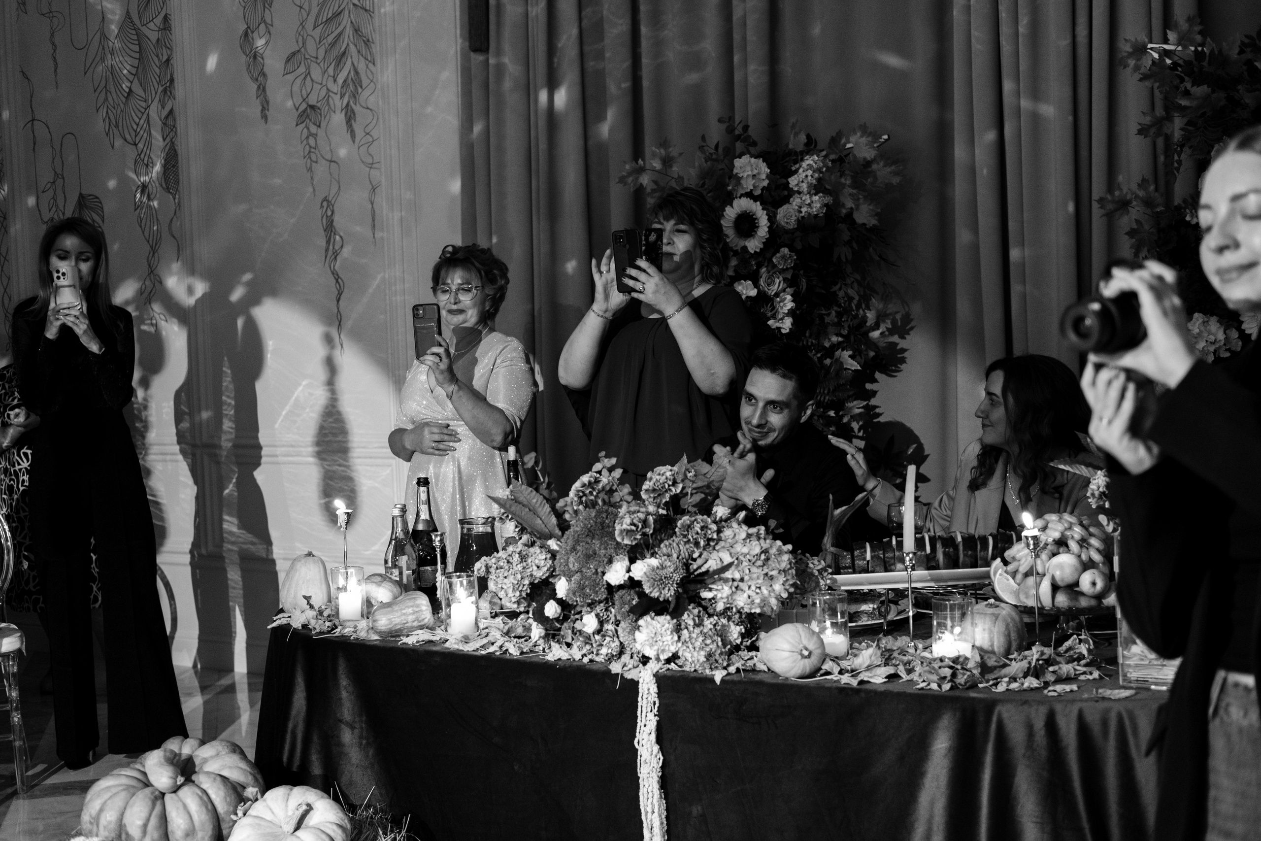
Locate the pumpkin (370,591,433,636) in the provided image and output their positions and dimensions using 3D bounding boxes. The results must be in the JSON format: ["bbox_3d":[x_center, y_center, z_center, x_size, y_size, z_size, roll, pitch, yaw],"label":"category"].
[{"bbox_3d":[-0.491,0.405,3.976,0.145,0.090,0.090,-4,6,-30],"label":"pumpkin"}]

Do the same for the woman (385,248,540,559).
[{"bbox_3d":[-0.486,0.291,5.402,0.460,1.590,0.450,1,5,29],"label":"woman"}]

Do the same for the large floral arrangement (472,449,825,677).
[{"bbox_3d":[0.030,0.270,3.705,0.720,0.425,0.430,1,5,28],"label":"large floral arrangement"}]

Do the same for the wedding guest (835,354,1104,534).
[{"bbox_3d":[0.857,0.492,4.478,0.680,1.270,0.750,1,5,27],"label":"wedding guest"}]

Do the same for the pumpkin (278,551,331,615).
[{"bbox_3d":[-0.740,0.368,4.244,0.113,0.142,0.113,-2,5,0],"label":"pumpkin"}]

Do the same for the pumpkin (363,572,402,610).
[{"bbox_3d":[-0.562,0.389,4.196,0.105,0.088,0.105,0,5,17],"label":"pumpkin"}]

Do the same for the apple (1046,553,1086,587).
[{"bbox_3d":[0.853,0.293,3.639,0.073,0.069,0.073,1,5,28],"label":"apple"}]

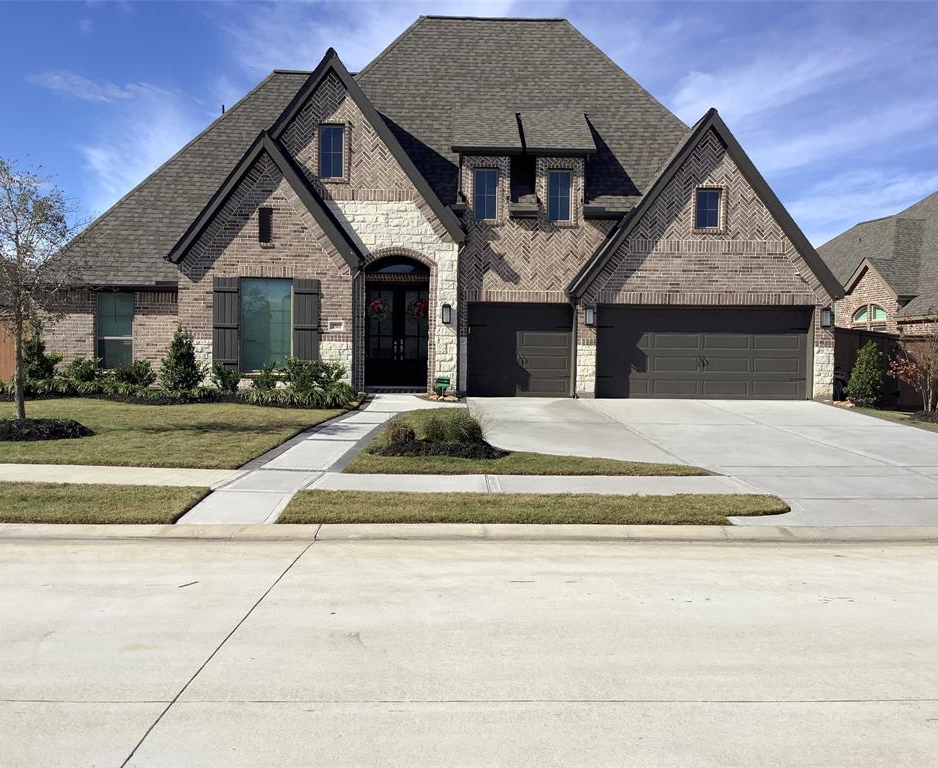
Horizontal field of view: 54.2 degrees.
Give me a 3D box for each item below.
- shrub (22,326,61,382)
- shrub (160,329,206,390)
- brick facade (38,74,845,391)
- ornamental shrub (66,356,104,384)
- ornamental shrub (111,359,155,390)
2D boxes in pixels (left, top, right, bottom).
[{"bbox_3d":[-9.407,-0.594,20.178,0.871,1.342,0.845,1,2,-1],"label":"shrub"},{"bbox_3d":[-6.034,-0.505,19.312,0.962,1.411,0.933,1,2,-1],"label":"shrub"},{"bbox_3d":[-0.716,-3.234,20.836,18.001,7.041,1.900,1,2,-1],"label":"brick facade"},{"bbox_3d":[-8.538,-0.255,20.362,0.836,0.711,0.811,1,2,-1],"label":"ornamental shrub"},{"bbox_3d":[-7.442,-0.189,20.341,0.968,0.755,0.939,1,2,-1],"label":"ornamental shrub"}]

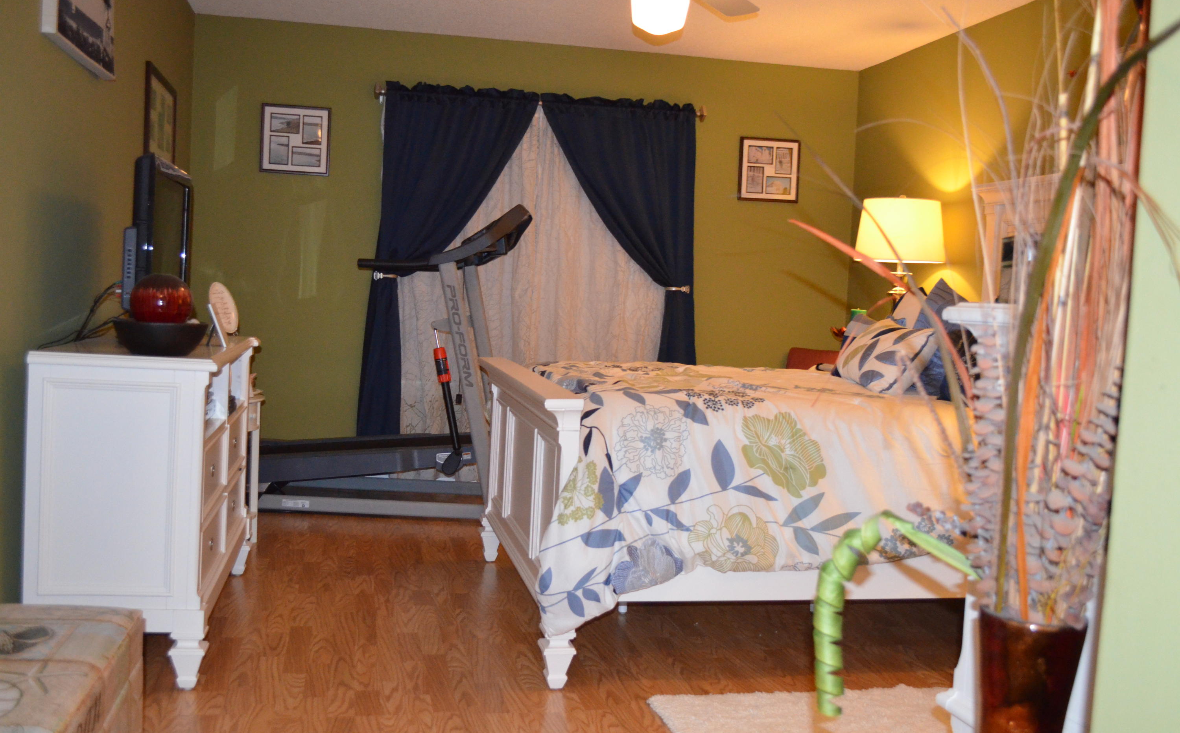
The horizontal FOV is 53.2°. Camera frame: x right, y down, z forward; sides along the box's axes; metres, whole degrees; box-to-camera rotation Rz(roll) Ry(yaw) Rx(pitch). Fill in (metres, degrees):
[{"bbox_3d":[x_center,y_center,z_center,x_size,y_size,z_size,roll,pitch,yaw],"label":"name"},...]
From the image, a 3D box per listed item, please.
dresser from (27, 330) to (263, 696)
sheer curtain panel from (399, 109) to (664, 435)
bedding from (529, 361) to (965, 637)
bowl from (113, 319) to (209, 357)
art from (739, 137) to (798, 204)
[{"bbox_3d":[-1.347,0.367,3.690,0.475,0.880,1.347,2,4,-12],"label":"dresser"},{"bbox_3d":[-0.307,-0.378,6.396,1.660,2.120,0.080,2,4,-12],"label":"sheer curtain panel"},{"bbox_3d":[0.607,0.365,4.258,1.920,0.680,1.810,2,4,-12],"label":"bedding"},{"bbox_3d":[-1.167,-0.077,3.202,0.248,0.084,0.248,2,4,-12],"label":"bowl"},{"bbox_3d":[1.039,-1.130,6.786,0.360,0.352,0.020,2,4,-12],"label":"art"}]

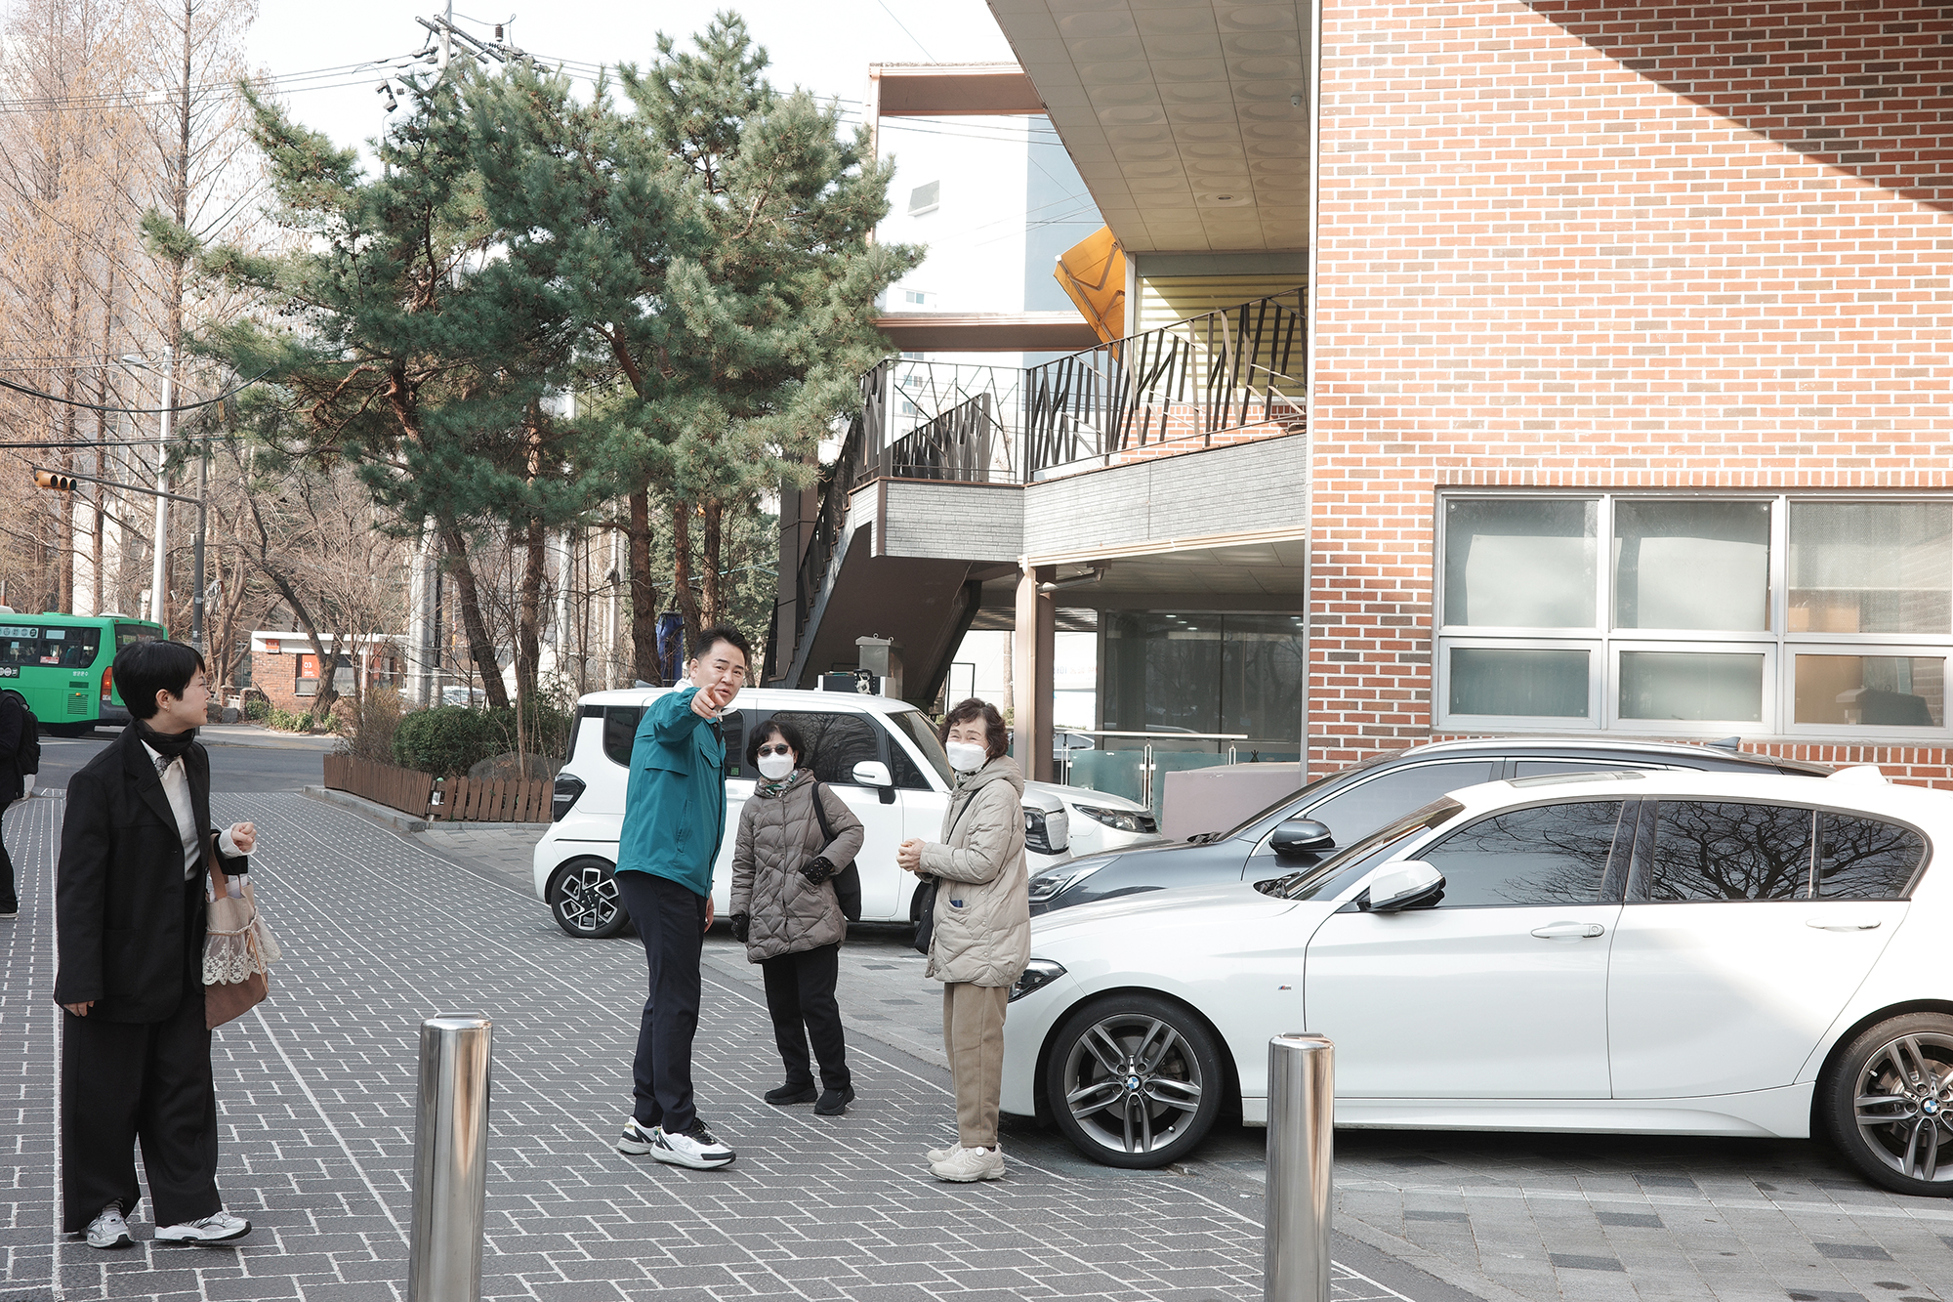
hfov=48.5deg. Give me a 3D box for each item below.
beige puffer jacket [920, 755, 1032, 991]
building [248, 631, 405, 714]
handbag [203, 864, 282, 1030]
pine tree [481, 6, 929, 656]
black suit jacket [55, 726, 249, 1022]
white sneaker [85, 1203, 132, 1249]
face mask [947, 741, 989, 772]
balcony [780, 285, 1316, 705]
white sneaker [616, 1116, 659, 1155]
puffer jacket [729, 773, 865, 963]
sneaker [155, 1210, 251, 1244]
[{"bbox_3d":[0.003,0.745,7.330,0.360,0.770,0.470,2,-2,-25],"label":"beige puffer jacket"},{"bbox_3d":[-19.149,0.765,64.000,4.700,2.800,3.000,2,-2,-6],"label":"building"},{"bbox_3d":[-2.104,0.833,6.200,0.210,0.490,0.140,2,-2,-25],"label":"handbag"},{"bbox_3d":[-3.308,-2.672,25.500,5.200,9.600,5.000,1,-2,0],"label":"pine tree"},{"bbox_3d":[-2.386,0.639,6.220,0.410,0.820,0.470,1,-2,22],"label":"black suit jacket"},{"bbox_3d":[-2.461,1.617,6.150,0.100,0.105,0.265,3,-2,-39],"label":"white sneaker"},{"bbox_3d":[-0.033,0.354,7.250,0.130,0.100,0.080,0,-2,30],"label":"face mask"},{"bbox_3d":[0.105,-1.312,21.400,1.600,3.200,8.300,2,-2,-29],"label":"balcony"},{"bbox_3d":[-1.109,1.678,7.530,0.290,0.130,0.105,1,-2,17],"label":"white sneaker"},{"bbox_3d":[-0.707,0.847,8.480,0.520,0.730,0.320,1,-2,14],"label":"puffer jacket"},{"bbox_3d":[-2.213,1.624,6.200,0.270,0.110,0.100,1,-2,4],"label":"sneaker"}]

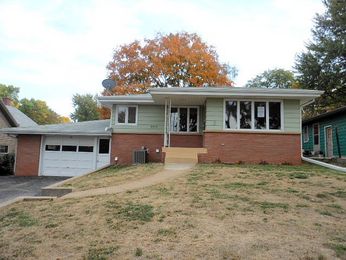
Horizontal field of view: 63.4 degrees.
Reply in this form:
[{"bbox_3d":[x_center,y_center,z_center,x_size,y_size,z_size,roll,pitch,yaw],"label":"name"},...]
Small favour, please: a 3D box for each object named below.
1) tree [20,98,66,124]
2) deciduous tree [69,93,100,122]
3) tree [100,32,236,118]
[{"bbox_3d":[-19.700,0.150,42.200,7.600,9.900,7.000,0,-5,0],"label":"tree"},{"bbox_3d":[-10.500,-0.100,34.100,4.600,8.600,4.500,0,-5,0],"label":"deciduous tree"},{"bbox_3d":[-0.450,-3.100,27.400,13.000,13.300,12.000,0,-5,0],"label":"tree"}]

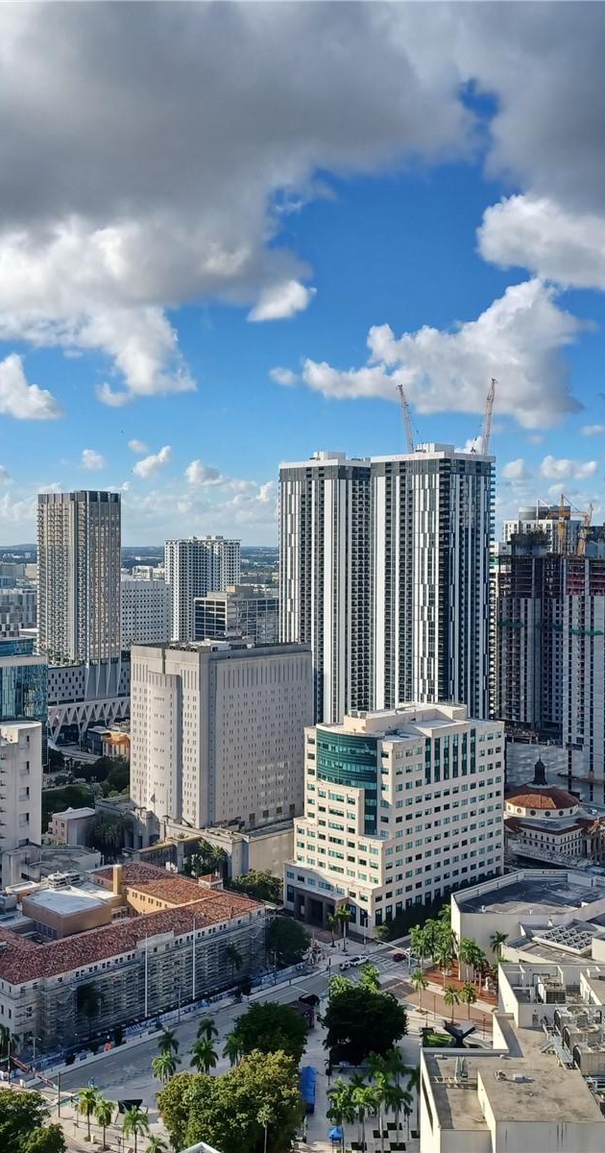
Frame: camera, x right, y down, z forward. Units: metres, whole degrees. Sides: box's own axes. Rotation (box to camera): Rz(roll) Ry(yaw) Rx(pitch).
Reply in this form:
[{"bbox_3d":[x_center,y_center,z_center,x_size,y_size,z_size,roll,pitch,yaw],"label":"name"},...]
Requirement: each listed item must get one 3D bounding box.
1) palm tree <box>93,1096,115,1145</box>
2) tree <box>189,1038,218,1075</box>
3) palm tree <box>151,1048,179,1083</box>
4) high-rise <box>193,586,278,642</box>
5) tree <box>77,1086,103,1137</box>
[{"bbox_3d":[-37.590,103.470,210.460,4.500,10.200,4.500,0,2,0],"label":"palm tree"},{"bbox_3d":[-20.530,102.460,231.470,5.700,11.000,5.700,0,2,0],"label":"tree"},{"bbox_3d":[-28.740,104.990,232.050,5.600,11.600,5.600,0,2,0],"label":"palm tree"},{"bbox_3d":[-44.899,48.949,795.117,37.000,86.000,57.000,2,2,45],"label":"high-rise"},{"bbox_3d":[-41.000,103.270,213.410,4.900,10.400,4.900,0,2,0],"label":"tree"}]

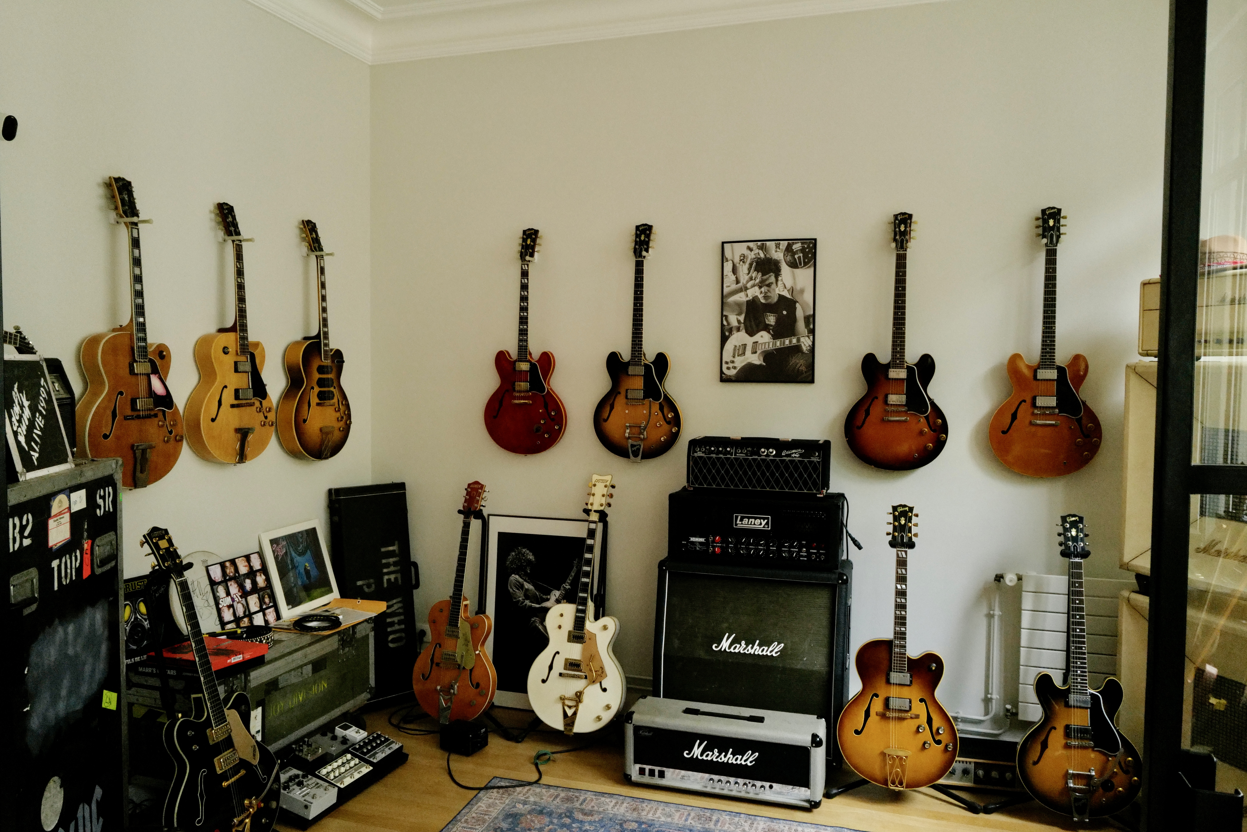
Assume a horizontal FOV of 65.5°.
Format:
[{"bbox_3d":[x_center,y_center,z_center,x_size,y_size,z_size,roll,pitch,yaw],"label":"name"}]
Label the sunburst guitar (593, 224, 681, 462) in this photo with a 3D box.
[{"bbox_3d":[0.062,-0.323,4.314,0.405,1.055,0.095,1,3,19],"label":"sunburst guitar"}]

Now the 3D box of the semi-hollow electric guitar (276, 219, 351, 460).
[{"bbox_3d":[-1.357,-0.332,4.319,0.140,1.065,0.425,1,3,18],"label":"semi-hollow electric guitar"}]

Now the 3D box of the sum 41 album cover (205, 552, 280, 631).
[{"bbox_3d":[-1.534,0.727,3.917,0.015,0.312,0.312,-18,-3,18],"label":"sum 41 album cover"}]

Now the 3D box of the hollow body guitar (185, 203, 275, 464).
[{"bbox_3d":[-1.526,-0.320,3.802,0.140,1.020,0.415,1,3,18],"label":"hollow body guitar"}]

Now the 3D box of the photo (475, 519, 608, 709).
[{"bbox_3d":[-0.377,0.928,4.535,0.612,0.895,0.025,1,-6,18],"label":"photo"}]

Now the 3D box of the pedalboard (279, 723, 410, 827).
[{"bbox_3d":[-1.127,1.338,3.640,0.340,0.130,0.620,1,3,18],"label":"pedalboard"}]

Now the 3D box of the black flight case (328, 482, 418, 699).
[{"bbox_3d":[-1.169,0.844,4.577,0.345,1.020,0.143,-1,-6,-40],"label":"black flight case"}]

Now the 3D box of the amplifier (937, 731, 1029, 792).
[{"bbox_3d":[1.301,1.311,3.758,0.500,0.210,0.220,1,3,18],"label":"amplifier"}]

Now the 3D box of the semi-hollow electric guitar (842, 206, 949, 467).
[{"bbox_3d":[1.121,-0.302,3.964,0.410,1.060,0.090,1,3,18],"label":"semi-hollow electric guitar"}]

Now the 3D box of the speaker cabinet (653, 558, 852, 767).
[{"bbox_3d":[0.540,0.996,4.045,0.770,0.775,0.360,1,3,17],"label":"speaker cabinet"}]

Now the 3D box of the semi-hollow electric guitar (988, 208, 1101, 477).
[{"bbox_3d":[1.646,-0.283,3.765,0.408,1.050,0.090,1,3,19],"label":"semi-hollow electric guitar"}]

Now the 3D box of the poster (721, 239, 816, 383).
[{"bbox_3d":[0.621,-0.446,4.158,0.409,0.612,0.025,1,3,19],"label":"poster"}]

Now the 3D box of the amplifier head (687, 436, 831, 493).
[{"bbox_3d":[0.572,0.209,4.071,0.556,0.210,0.280,1,3,17],"label":"amplifier head"}]

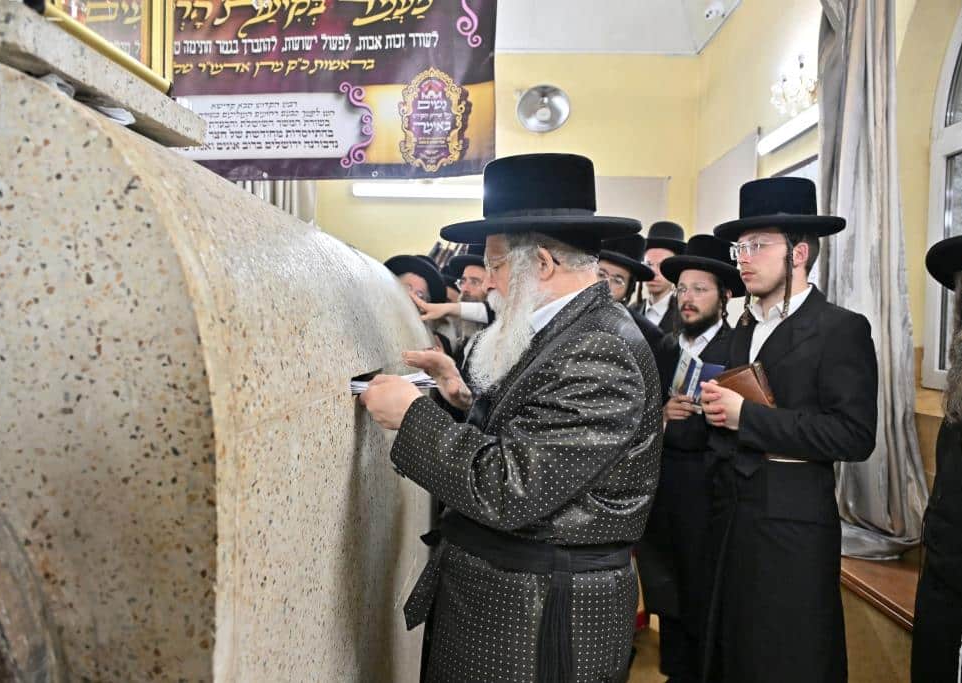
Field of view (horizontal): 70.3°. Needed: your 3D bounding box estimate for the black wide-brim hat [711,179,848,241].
[{"bbox_3d":[0.845,-0.379,1.950,0.360,0.135,0.335,-3,0,-6],"label":"black wide-brim hat"}]

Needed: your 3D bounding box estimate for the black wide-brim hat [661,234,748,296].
[{"bbox_3d":[0.844,-0.288,2.550,0.350,0.135,0.330,19,-12,-41],"label":"black wide-brim hat"}]

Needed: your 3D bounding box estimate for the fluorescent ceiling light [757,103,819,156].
[{"bbox_3d":[1.360,-0.920,2.790,0.060,0.080,1.120,0,2,0],"label":"fluorescent ceiling light"}]

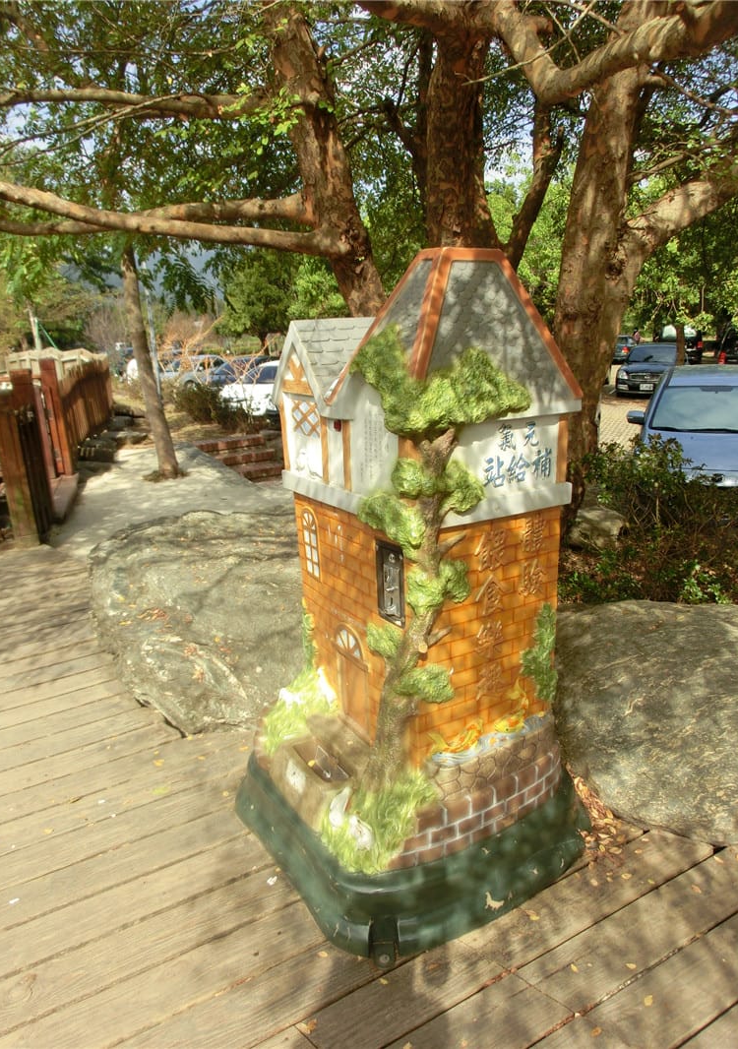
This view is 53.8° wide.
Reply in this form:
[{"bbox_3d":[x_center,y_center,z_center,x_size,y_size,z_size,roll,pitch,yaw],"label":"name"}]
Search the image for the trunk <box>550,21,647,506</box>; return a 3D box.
[{"bbox_3d":[1.448,-1.462,4.595,0.410,3.084,0.400,1,16,-1],"label":"trunk"}]

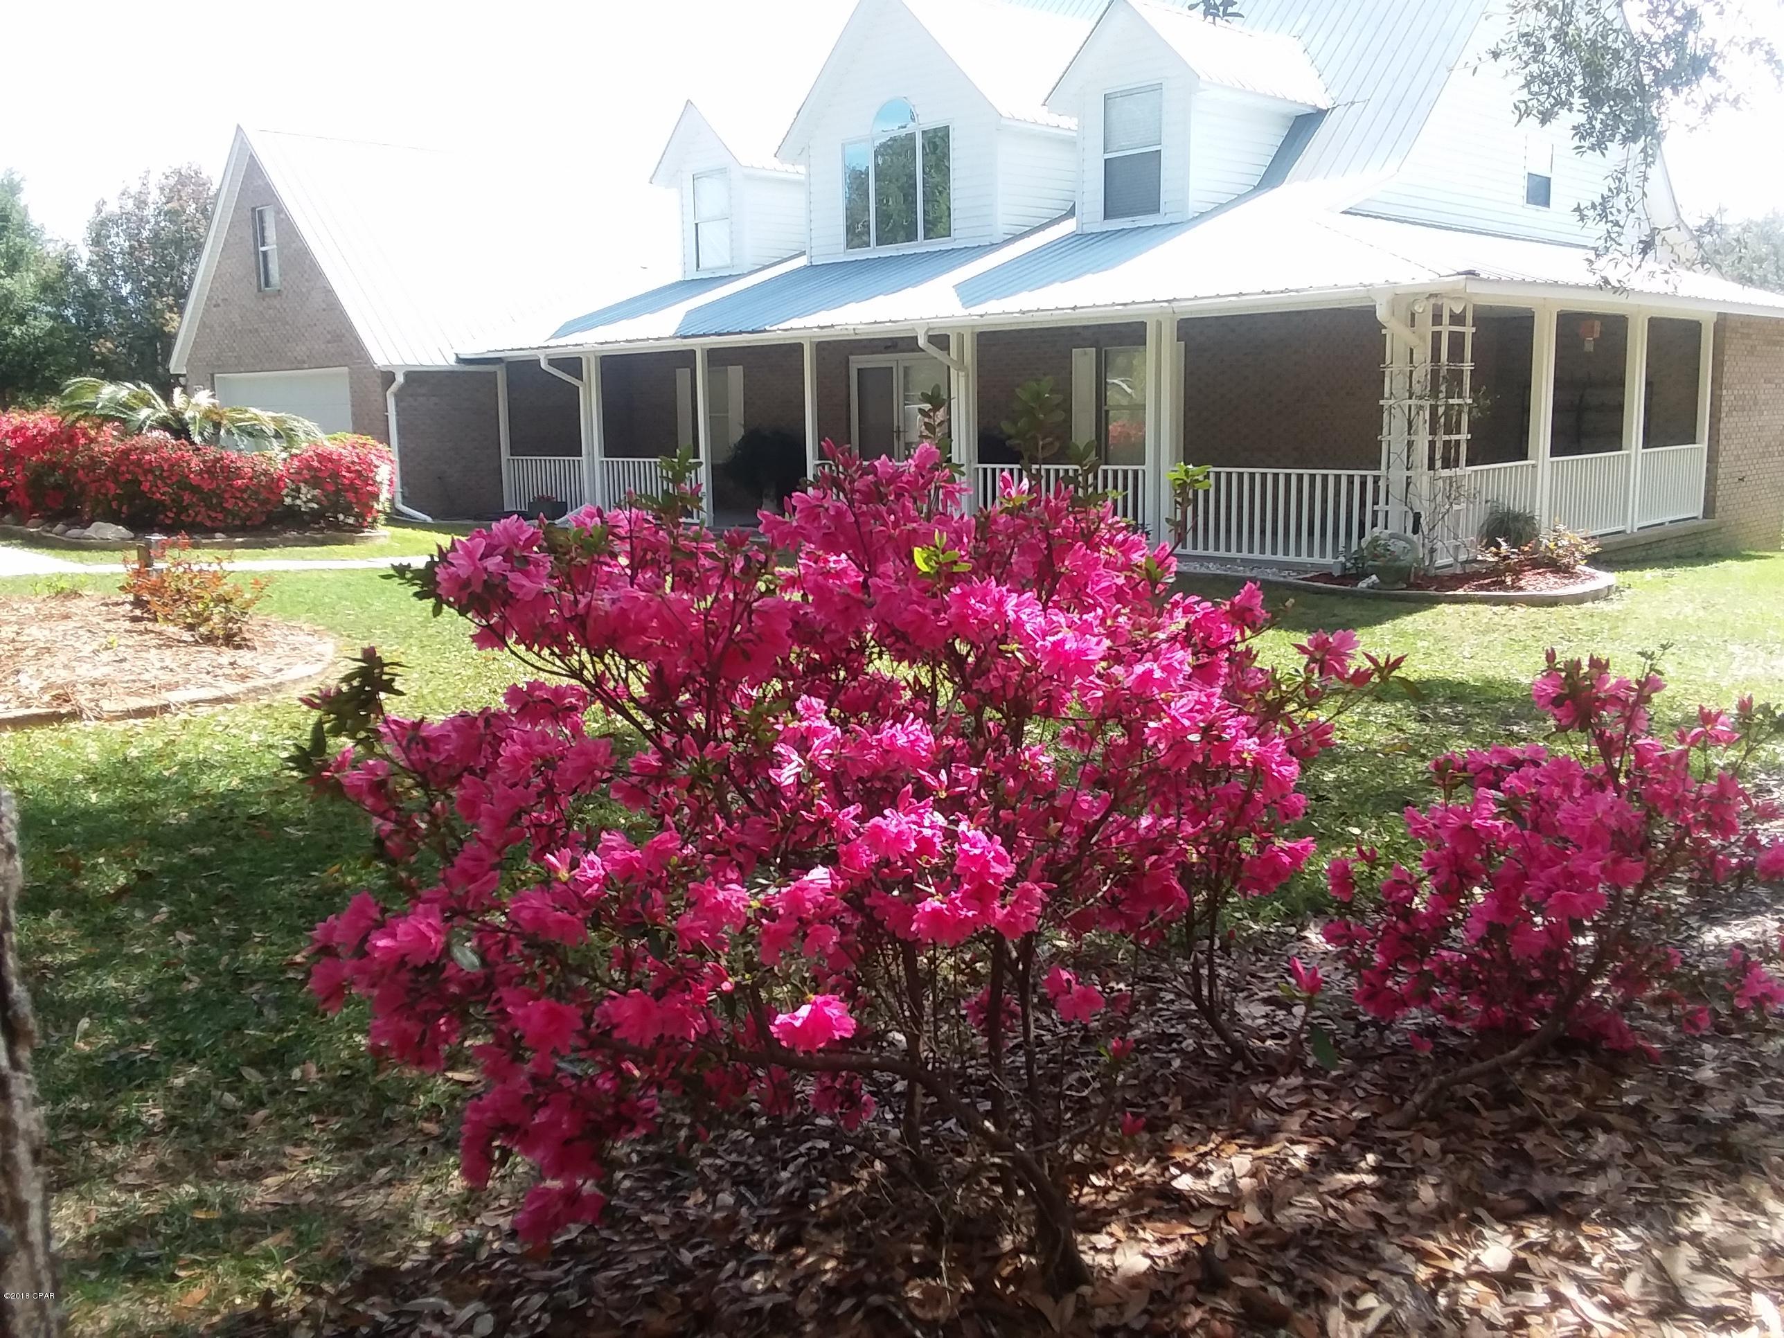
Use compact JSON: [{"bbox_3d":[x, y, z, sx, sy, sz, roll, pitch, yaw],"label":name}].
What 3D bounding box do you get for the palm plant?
[{"bbox_3d":[-9.753,-2.968,20.910,3.350,2.200,3.350,-6,11,-24],"label":"palm plant"}]

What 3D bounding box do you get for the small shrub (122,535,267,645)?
[{"bbox_3d":[-4.906,-0.563,10.534,0.950,0.760,0.900,-6,11,-25],"label":"small shrub"}]

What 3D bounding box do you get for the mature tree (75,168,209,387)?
[{"bbox_3d":[-17.520,-8.211,36.334,4.200,7.700,4.200,-6,11,-25],"label":"mature tree"}]

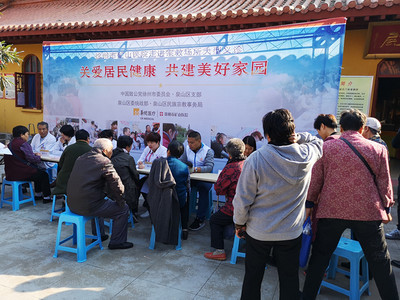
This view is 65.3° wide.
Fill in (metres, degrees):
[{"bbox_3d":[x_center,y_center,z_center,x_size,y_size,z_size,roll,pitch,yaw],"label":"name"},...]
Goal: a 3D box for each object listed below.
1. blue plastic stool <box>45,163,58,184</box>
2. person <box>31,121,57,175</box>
[{"bbox_3d":[-3.018,0.509,6.185,0.360,0.460,0.360,6,7,25],"label":"blue plastic stool"},{"bbox_3d":[-2.880,0.137,5.822,0.530,1.290,0.720,2,6,-6],"label":"person"}]

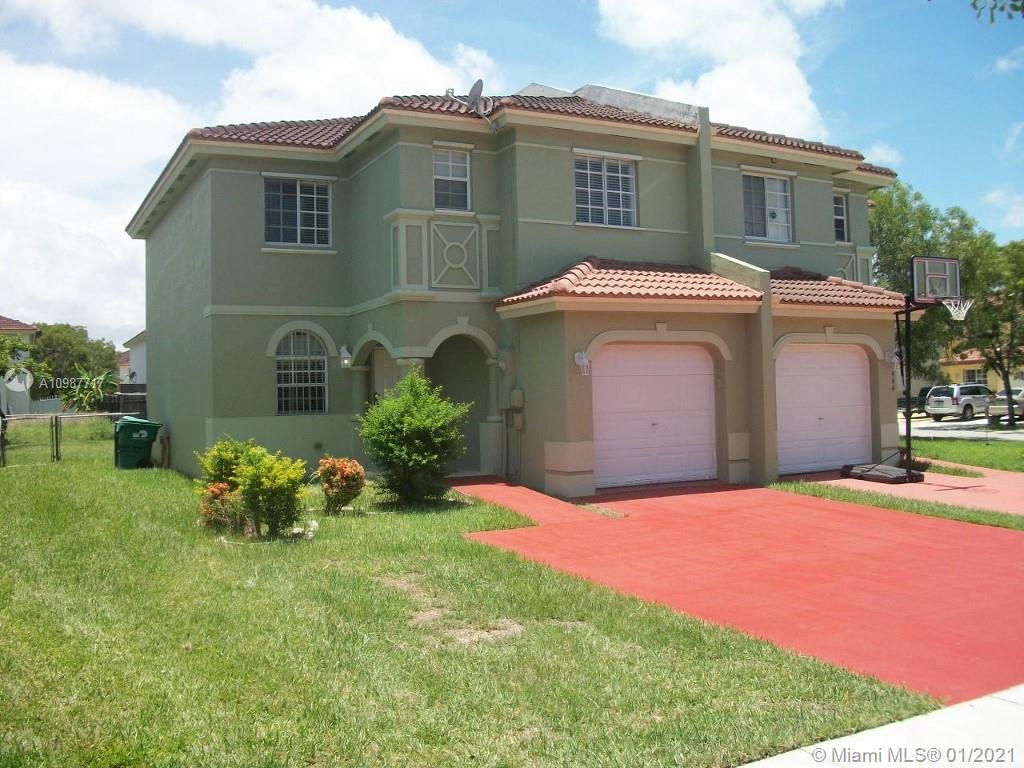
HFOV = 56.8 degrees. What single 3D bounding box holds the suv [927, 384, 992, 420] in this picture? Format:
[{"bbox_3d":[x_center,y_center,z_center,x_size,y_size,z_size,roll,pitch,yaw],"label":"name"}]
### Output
[{"bbox_3d":[22.191,0.850,45.786,4.600,1.740,1.830,-1,0,-34],"label":"suv"}]

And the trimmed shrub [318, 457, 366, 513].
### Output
[{"bbox_3d":[-2.098,1.249,11.650,0.600,0.700,0.580,-1,0,-29],"label":"trimmed shrub"}]

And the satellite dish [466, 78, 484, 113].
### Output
[{"bbox_3d":[-0.563,-4.450,14.600,0.240,0.470,0.500,-2,0,22],"label":"satellite dish"}]

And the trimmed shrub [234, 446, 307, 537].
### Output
[{"bbox_3d":[-2.615,1.164,10.250,0.760,0.940,0.740,-1,0,-29],"label":"trimmed shrub"}]

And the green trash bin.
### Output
[{"bbox_3d":[-7.970,1.259,20.200,0.860,1.120,0.700,-1,0,-29],"label":"green trash bin"}]

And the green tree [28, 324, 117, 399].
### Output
[{"bbox_3d":[-26.868,-0.582,58.000,5.600,6.600,5.500,-1,0,-29],"label":"green tree"}]

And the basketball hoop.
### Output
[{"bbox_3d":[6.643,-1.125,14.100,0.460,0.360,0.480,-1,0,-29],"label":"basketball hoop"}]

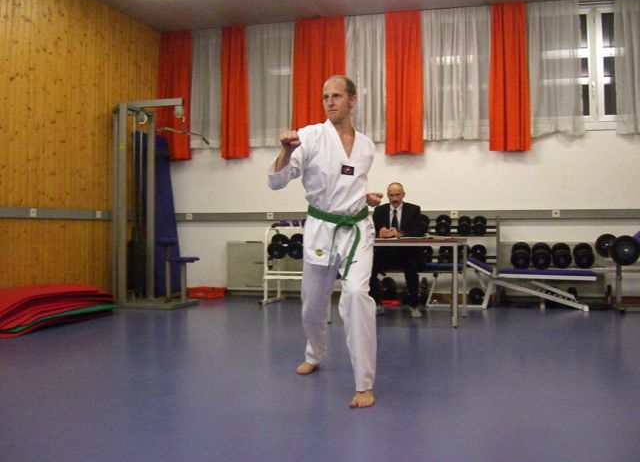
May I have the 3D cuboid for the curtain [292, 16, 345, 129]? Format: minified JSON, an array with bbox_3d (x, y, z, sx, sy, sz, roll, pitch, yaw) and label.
[{"bbox_3d":[0.003,-1.680,8.261,0.653,1.608,0.130,0,0,13],"label":"curtain"}]

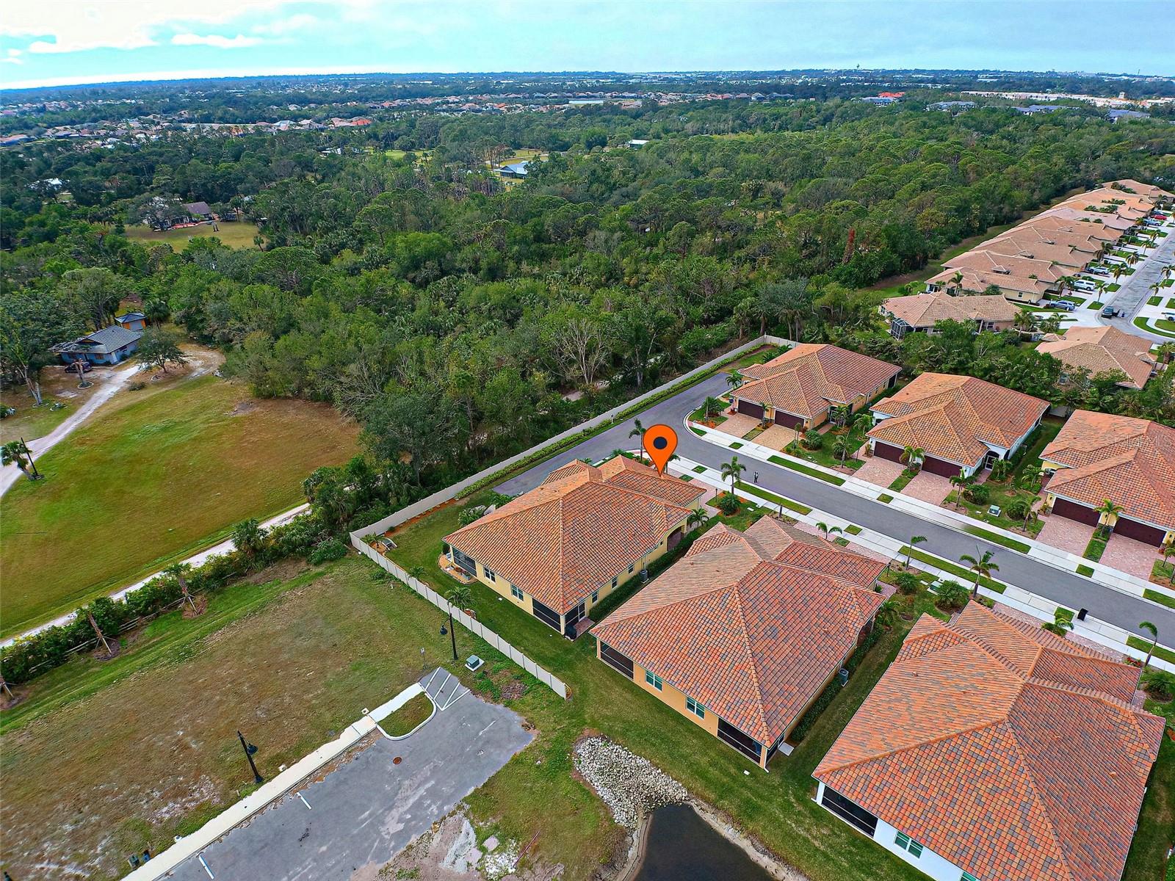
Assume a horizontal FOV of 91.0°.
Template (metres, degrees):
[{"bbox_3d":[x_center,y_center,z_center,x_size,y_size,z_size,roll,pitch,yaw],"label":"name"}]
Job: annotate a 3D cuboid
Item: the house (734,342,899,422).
[{"bbox_3d":[41.370,-12.400,108.830,20.700,7.000,29.500,23,39,34],"label":"house"}]

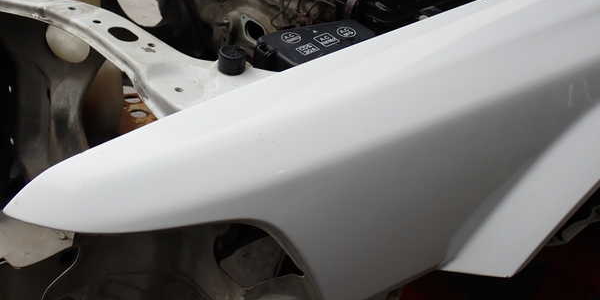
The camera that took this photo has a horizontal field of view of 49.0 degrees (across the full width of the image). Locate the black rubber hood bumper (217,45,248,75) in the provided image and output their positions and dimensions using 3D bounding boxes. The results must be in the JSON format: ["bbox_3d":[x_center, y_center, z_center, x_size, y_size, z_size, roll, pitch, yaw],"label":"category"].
[{"bbox_3d":[-0.090,-0.121,0.893,0.037,0.029,0.037,-24,43,-28],"label":"black rubber hood bumper"}]

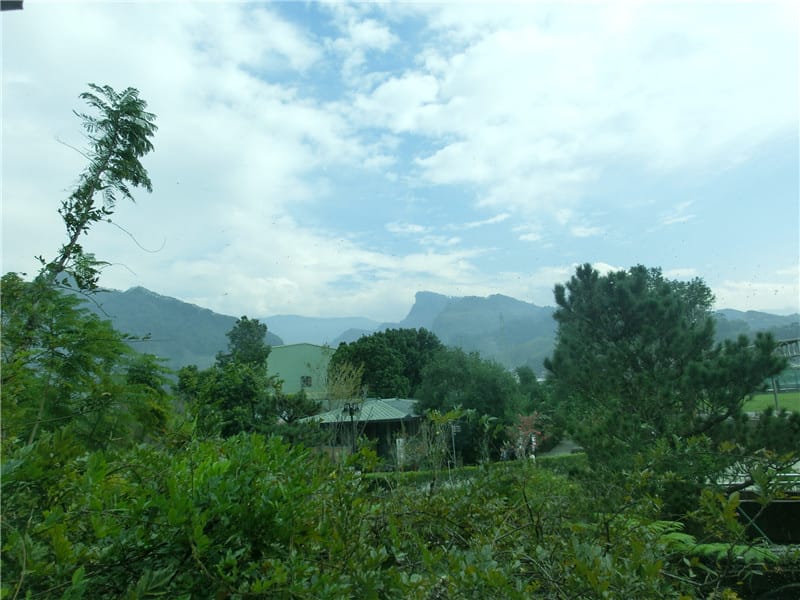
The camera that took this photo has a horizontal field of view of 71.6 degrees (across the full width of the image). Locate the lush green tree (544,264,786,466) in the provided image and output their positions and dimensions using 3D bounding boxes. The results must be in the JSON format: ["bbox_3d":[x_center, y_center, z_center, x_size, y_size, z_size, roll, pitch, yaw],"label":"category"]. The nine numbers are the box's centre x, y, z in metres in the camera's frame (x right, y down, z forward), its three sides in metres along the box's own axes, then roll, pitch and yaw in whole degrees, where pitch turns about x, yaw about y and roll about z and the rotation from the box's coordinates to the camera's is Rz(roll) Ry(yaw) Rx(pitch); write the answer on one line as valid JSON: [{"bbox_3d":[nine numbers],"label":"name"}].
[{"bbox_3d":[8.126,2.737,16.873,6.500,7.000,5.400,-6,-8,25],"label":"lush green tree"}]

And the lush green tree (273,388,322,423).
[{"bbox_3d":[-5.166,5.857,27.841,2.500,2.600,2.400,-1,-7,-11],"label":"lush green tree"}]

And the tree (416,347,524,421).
[{"bbox_3d":[4.283,6.272,33.103,6.200,6.500,5.600,-3,-7,6],"label":"tree"}]

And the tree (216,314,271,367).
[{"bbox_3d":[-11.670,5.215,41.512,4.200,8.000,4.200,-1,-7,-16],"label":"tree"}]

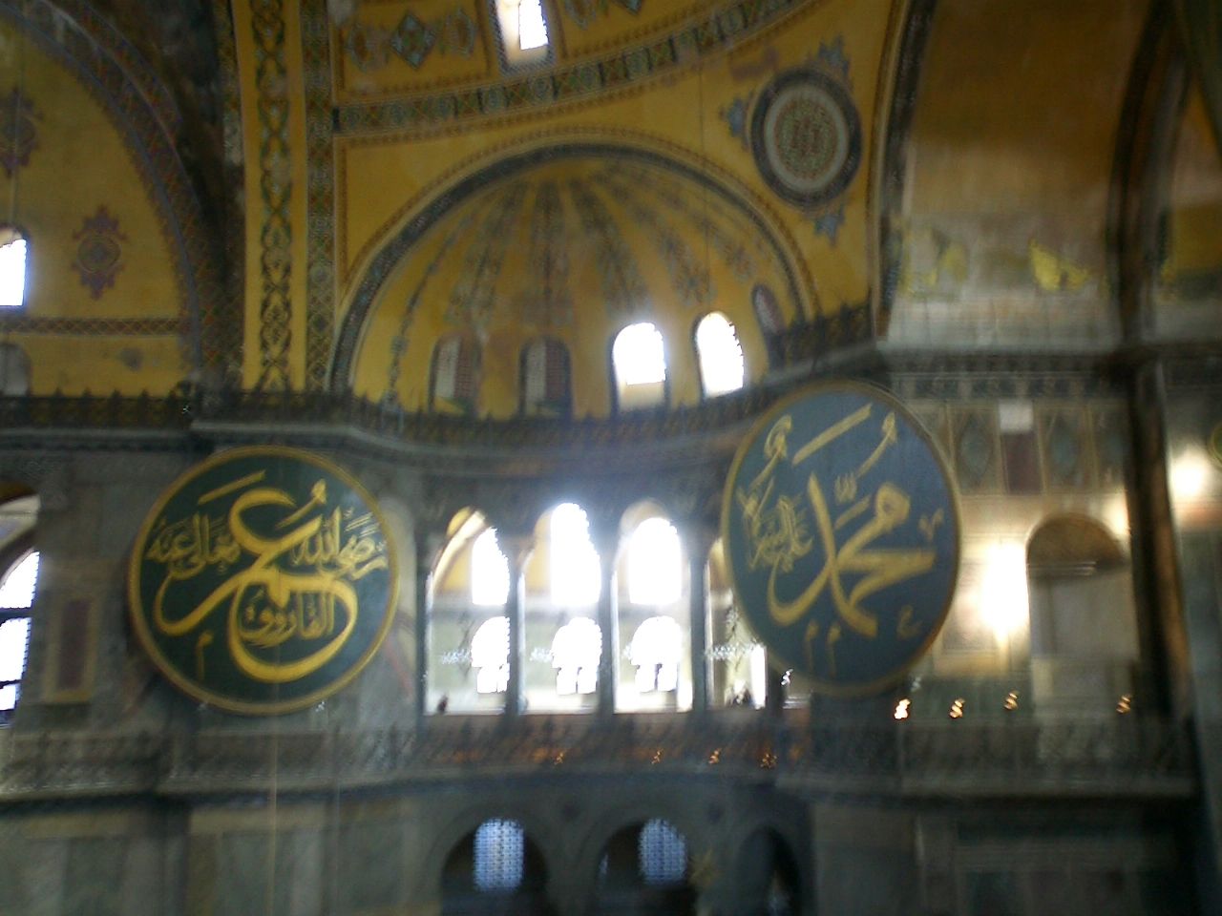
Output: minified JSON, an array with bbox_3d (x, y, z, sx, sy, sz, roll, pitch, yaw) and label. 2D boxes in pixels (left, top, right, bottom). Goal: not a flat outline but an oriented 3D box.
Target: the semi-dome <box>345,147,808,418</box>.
[{"bbox_3d":[-0.100,-4.225,37.419,13.100,6.900,6.800,-5,-12,22],"label":"semi-dome"}]

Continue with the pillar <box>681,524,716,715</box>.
[{"bbox_3d":[2.656,4.922,39.166,1.000,6.000,1.000,-1,-11,0],"label":"pillar"}]

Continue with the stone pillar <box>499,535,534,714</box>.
[{"bbox_3d":[-2.889,5.242,40.141,0.980,5.930,0.980,-1,-11,0],"label":"stone pillar"}]

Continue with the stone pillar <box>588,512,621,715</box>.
[{"bbox_3d":[-0.192,5.022,40.225,0.980,6.300,0.980,-1,-11,0],"label":"stone pillar"}]

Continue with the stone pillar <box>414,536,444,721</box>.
[{"bbox_3d":[-5.542,5.104,39.158,0.920,5.920,0.920,-1,-11,0],"label":"stone pillar"}]

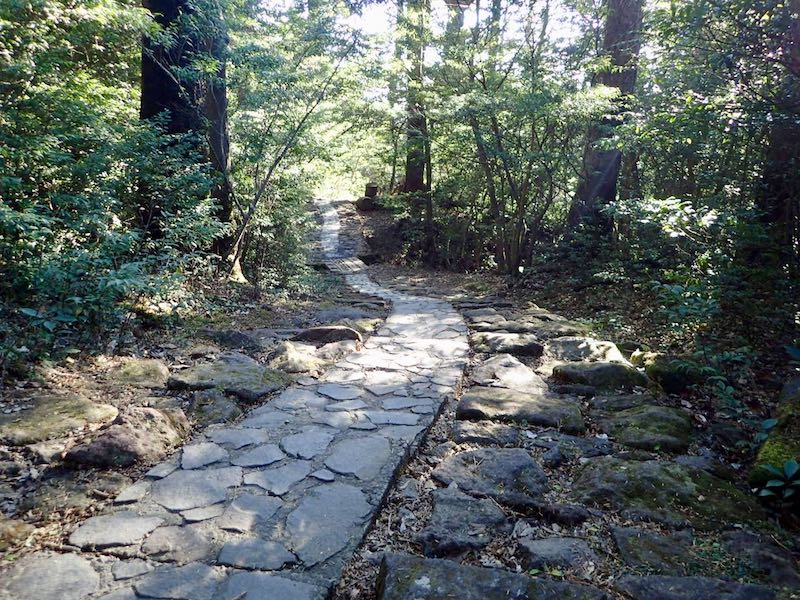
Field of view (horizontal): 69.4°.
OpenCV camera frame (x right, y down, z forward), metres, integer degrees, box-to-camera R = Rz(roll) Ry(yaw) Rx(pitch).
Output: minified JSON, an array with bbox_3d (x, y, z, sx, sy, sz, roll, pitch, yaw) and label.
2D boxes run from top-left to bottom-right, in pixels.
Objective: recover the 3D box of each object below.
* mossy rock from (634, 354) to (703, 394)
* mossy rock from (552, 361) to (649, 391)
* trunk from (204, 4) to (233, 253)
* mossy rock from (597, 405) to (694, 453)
[{"bbox_3d":[2.642,0.716,5.700,0.560,0.310,0.480,2,8,9],"label":"mossy rock"},{"bbox_3d":[1.971,0.754,5.750,0.860,0.210,0.500,2,8,6],"label":"mossy rock"},{"bbox_3d":[-3.914,-3.607,12.500,0.460,5.300,0.460,1,7,0],"label":"trunk"},{"bbox_3d":[1.841,0.976,4.400,0.660,0.190,0.540,2,8,6],"label":"mossy rock"}]

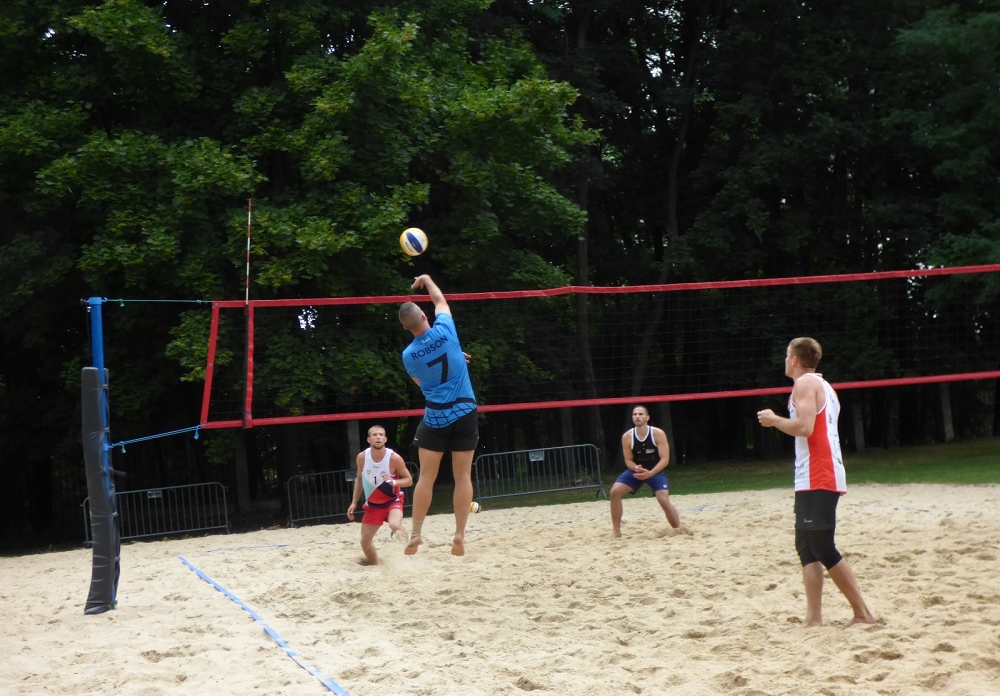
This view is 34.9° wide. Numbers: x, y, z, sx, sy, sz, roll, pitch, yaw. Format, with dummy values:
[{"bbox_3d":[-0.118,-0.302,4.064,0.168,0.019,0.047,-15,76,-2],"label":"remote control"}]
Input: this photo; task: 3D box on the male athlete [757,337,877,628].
[{"bbox_3d":[1.986,0.846,10.000,0.620,1.810,0.520,-5,-3,23],"label":"male athlete"}]

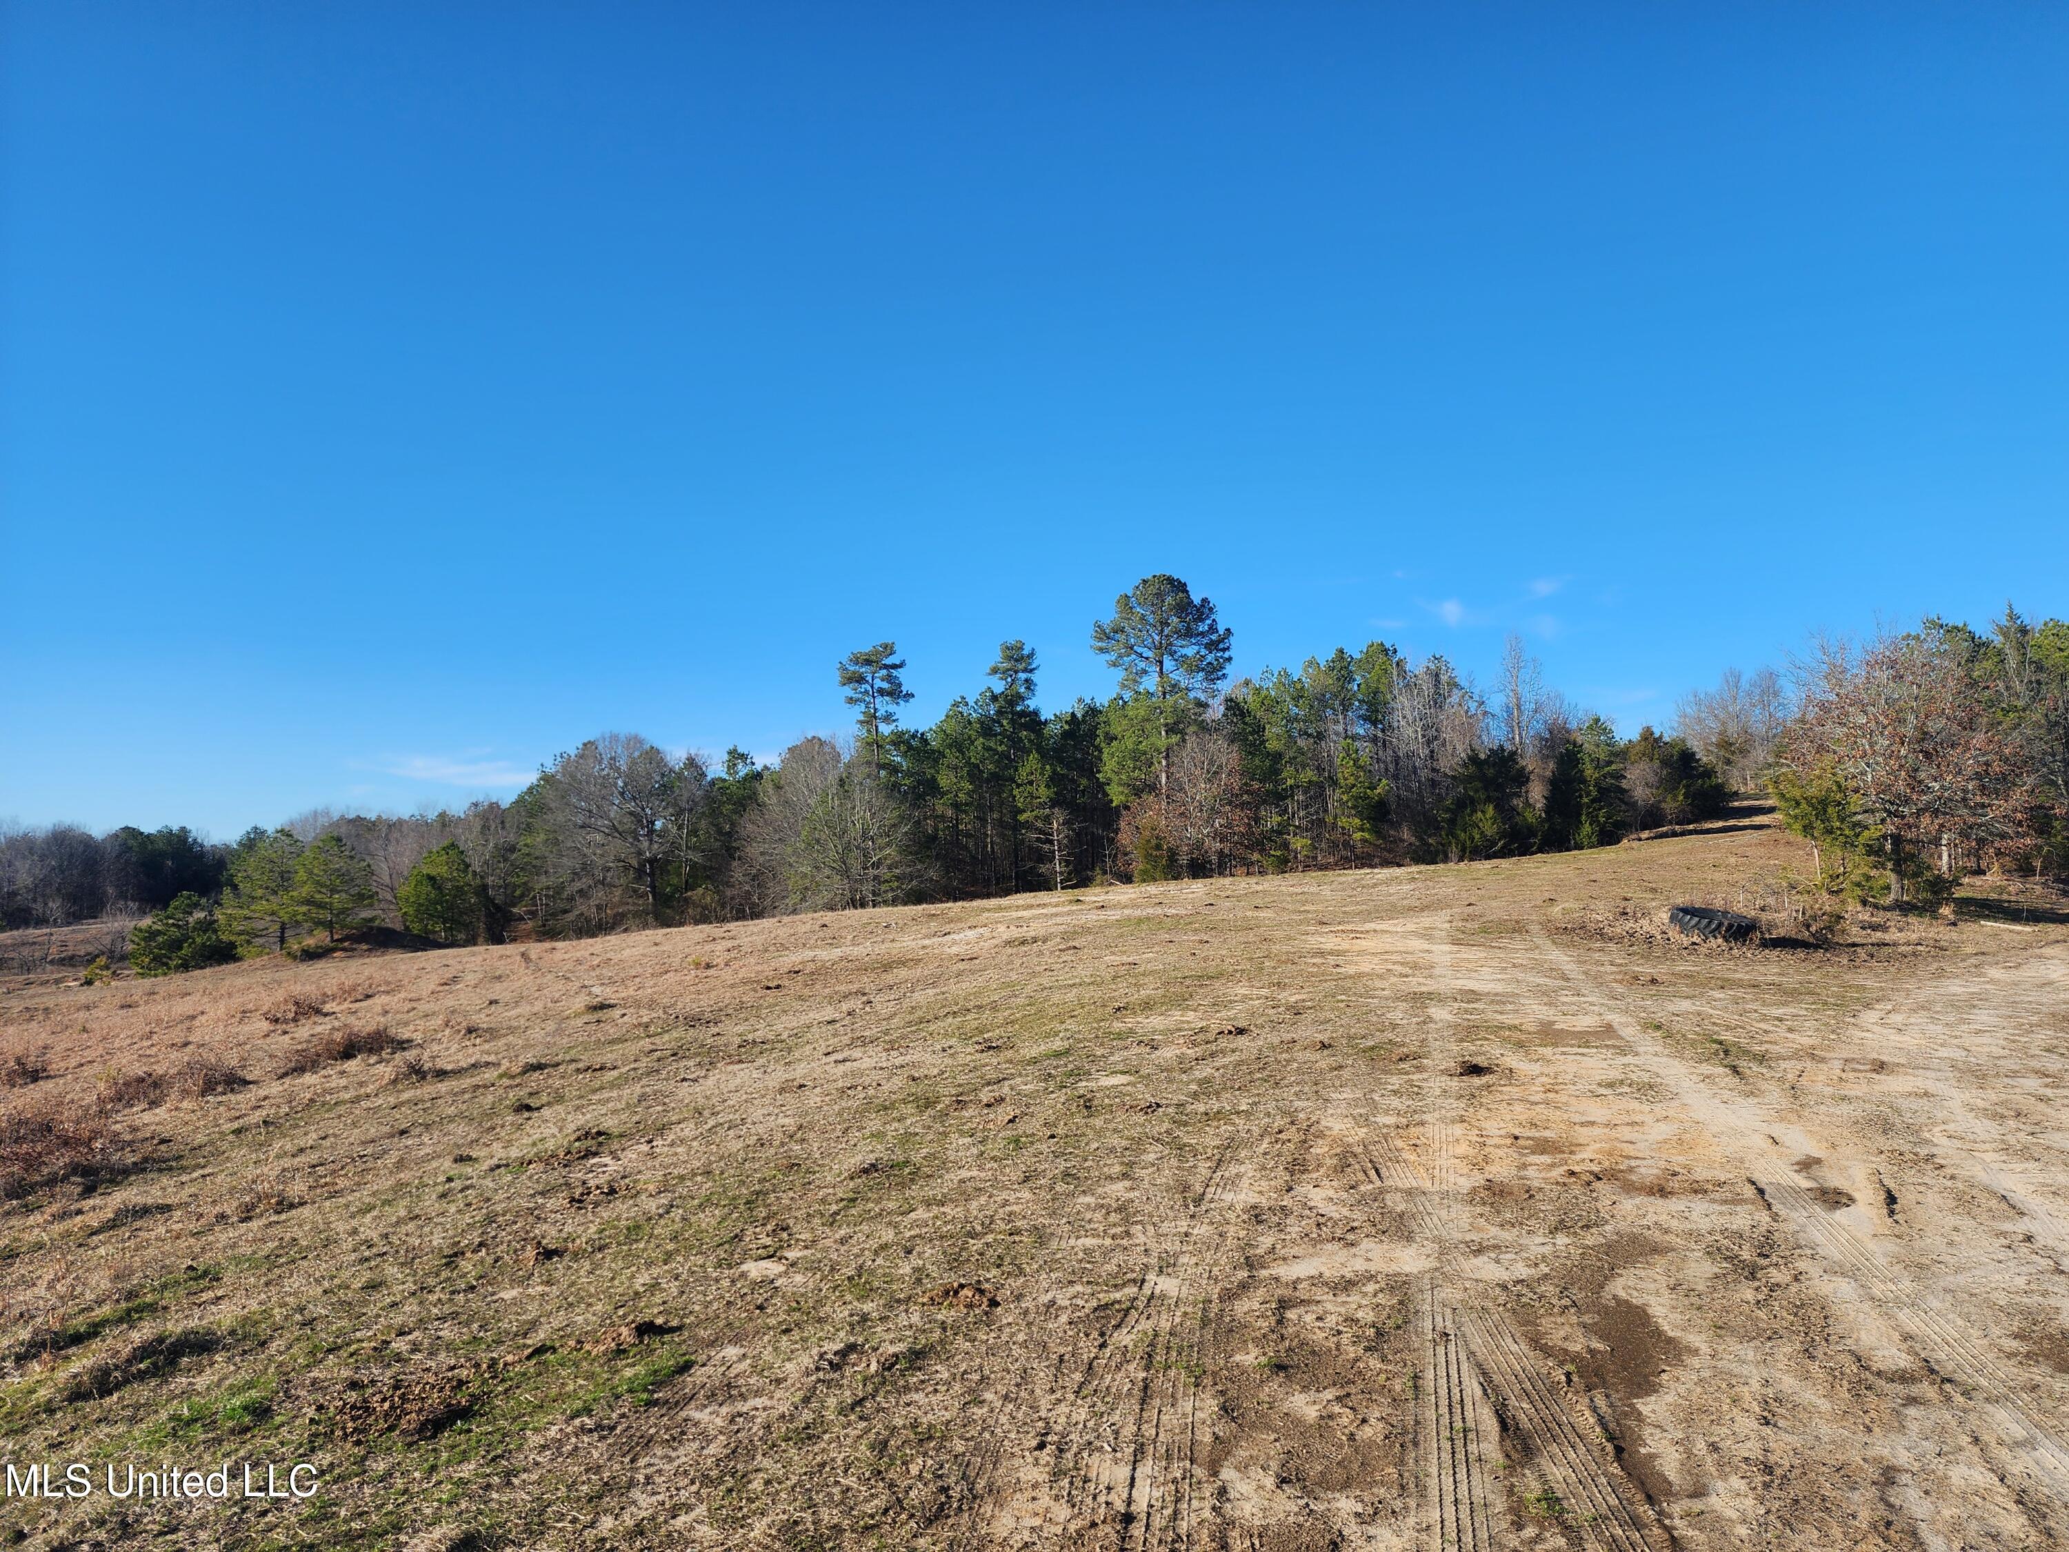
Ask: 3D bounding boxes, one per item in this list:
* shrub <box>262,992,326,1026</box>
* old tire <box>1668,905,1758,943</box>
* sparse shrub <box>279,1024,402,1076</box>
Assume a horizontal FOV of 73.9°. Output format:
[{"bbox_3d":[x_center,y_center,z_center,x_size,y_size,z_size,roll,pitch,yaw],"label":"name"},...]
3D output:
[{"bbox_3d":[-11.752,3.704,21.800,0.850,0.420,0.700,-1,-2,0],"label":"shrub"},{"bbox_3d":[11.591,2.583,23.500,1.330,0.390,1.330,7,5,26],"label":"old tire"},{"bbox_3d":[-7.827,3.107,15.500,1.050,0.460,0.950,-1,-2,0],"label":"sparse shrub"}]

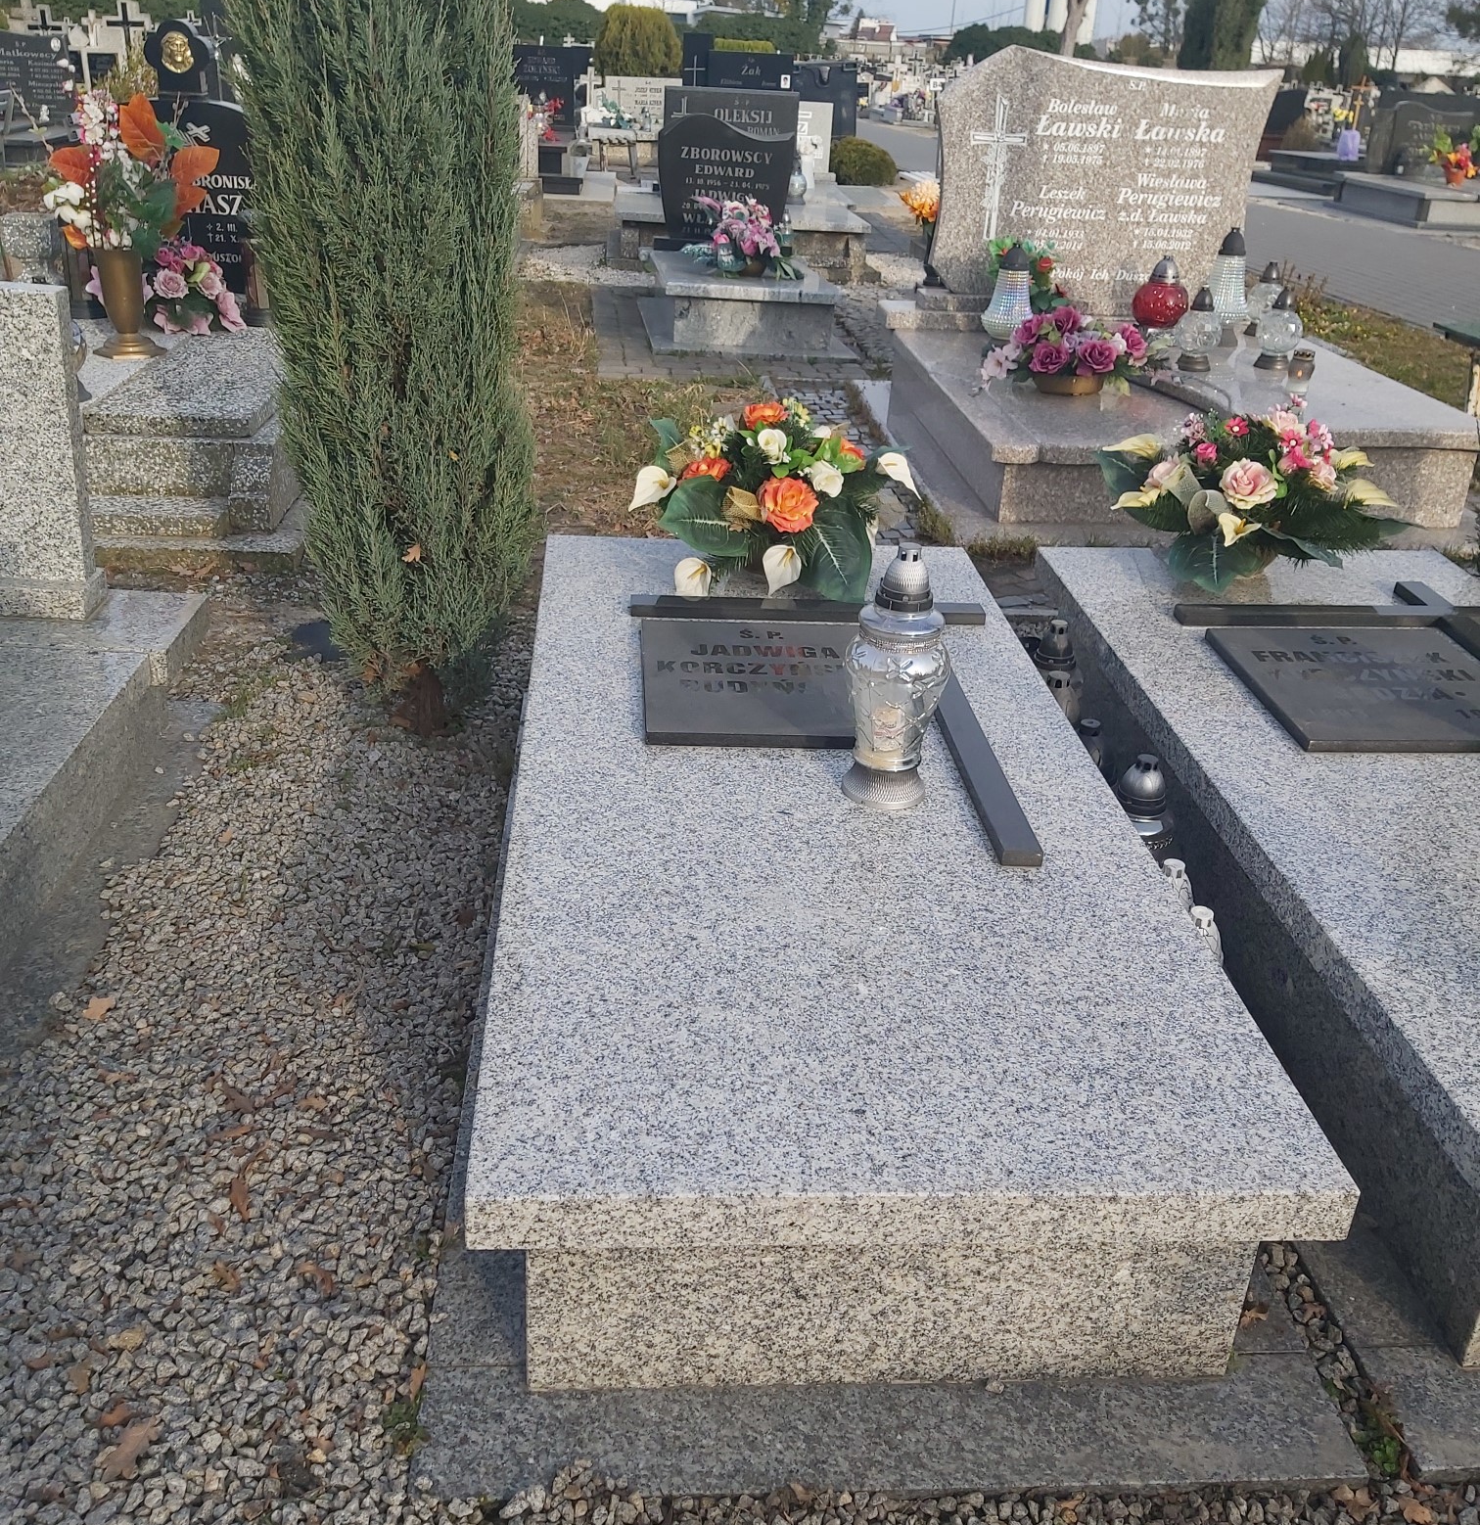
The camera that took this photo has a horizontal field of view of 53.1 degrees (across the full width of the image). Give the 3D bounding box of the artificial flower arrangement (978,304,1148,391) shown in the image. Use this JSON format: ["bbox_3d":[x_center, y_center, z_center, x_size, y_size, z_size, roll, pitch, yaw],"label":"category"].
[{"bbox_3d":[1.055,-1.336,4.807,0.495,0.252,0.378,0,27,-5],"label":"artificial flower arrangement"}]

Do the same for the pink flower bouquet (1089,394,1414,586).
[{"bbox_3d":[1.065,-0.561,3.090,0.600,0.355,0.420,0,27,-6],"label":"pink flower bouquet"}]

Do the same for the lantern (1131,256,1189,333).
[{"bbox_3d":[1.610,-1.793,5.680,0.210,0.274,0.210,0,27,-6],"label":"lantern"}]

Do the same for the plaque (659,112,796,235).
[{"bbox_3d":[-0.068,-2.724,6.900,0.630,0.570,0.080,0,27,-6],"label":"plaque"}]

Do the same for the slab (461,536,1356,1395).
[{"bbox_3d":[0.105,0.129,2.435,0.929,0.371,1.978,1,26,-6],"label":"slab"}]

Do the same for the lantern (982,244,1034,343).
[{"bbox_3d":[1.096,-1.913,6.023,0.202,0.354,0.202,0,26,-8],"label":"lantern"}]

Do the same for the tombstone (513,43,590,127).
[{"bbox_3d":[-1.960,-6.845,15.043,0.860,0.790,0.150,1,26,-6],"label":"tombstone"}]

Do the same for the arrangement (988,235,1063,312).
[{"bbox_3d":[1.104,-1.865,5.720,0.290,0.340,0.220,0,27,-6],"label":"arrangement"}]

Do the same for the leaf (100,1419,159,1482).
[{"bbox_3d":[-0.595,0.670,1.447,0.042,0.015,0.074,12,28,17],"label":"leaf"}]

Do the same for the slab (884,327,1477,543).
[{"bbox_3d":[1.529,-1.254,5.498,1.720,0.386,1.702,0,26,-8],"label":"slab"}]

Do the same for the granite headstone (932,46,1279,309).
[{"bbox_3d":[1.317,-2.175,5.519,1.246,0.858,0.099,0,27,-5],"label":"granite headstone"}]

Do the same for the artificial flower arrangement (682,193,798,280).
[{"bbox_3d":[0.010,-2.248,6.330,0.490,0.330,0.340,0,27,-6],"label":"artificial flower arrangement"}]

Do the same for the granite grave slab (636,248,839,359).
[{"bbox_3d":[-0.001,-2.055,6.603,0.828,0.257,1.170,0,27,-5],"label":"granite grave slab"}]

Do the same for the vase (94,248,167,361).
[{"bbox_3d":[-1.801,-1.356,4.364,0.207,0.300,0.207,0,27,-5],"label":"vase"}]

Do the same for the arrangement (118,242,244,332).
[{"bbox_3d":[-1.726,-1.438,4.480,0.430,0.255,0.320,0,27,-6],"label":"arrangement"}]

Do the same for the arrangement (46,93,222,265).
[{"bbox_3d":[-1.658,-1.595,4.030,0.460,0.430,0.360,0,27,-6],"label":"arrangement"}]

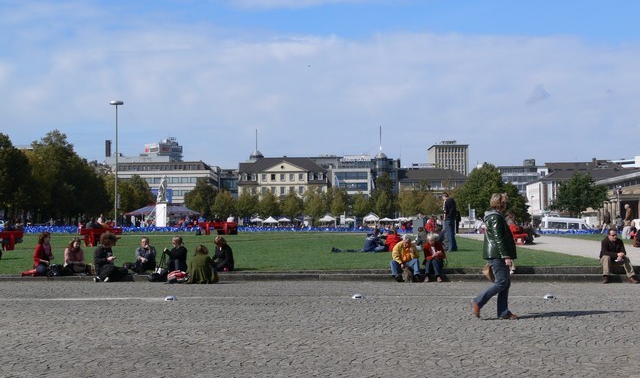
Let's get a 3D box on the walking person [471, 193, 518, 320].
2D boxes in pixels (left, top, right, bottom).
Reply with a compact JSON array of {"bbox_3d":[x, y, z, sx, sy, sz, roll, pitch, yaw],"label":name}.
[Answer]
[{"bbox_3d":[2.336,0.907,14.600,0.680,1.680,0.520,0,-1,-6],"label":"walking person"}]

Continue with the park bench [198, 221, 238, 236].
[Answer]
[{"bbox_3d":[-5.845,2.281,63.000,2.250,0.820,0.700,0,-1,3],"label":"park bench"}]

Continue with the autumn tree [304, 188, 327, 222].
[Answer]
[{"bbox_3d":[-0.990,4.070,240.000,5.000,8.600,5.000,0,-1,0],"label":"autumn tree"}]

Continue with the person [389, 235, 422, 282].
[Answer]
[{"bbox_3d":[1.724,1.402,22.000,0.620,0.950,0.780,0,-1,3],"label":"person"}]

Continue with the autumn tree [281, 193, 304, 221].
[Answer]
[{"bbox_3d":[-6.051,4.620,240.000,5.200,7.400,5.200,0,-1,0],"label":"autumn tree"}]

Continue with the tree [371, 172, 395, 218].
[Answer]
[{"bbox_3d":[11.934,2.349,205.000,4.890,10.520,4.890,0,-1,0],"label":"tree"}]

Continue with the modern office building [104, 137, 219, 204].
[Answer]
[{"bbox_3d":[-41.894,-2.275,292.000,31.000,22.500,25.000,0,-1,0],"label":"modern office building"}]

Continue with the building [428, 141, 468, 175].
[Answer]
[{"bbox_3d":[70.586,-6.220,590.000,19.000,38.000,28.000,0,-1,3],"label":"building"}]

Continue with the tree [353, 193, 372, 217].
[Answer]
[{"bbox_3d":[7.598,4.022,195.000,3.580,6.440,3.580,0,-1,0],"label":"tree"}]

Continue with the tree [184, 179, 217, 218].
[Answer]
[{"bbox_3d":[-21.363,2.771,195.000,5.720,8.940,5.720,0,-1,0],"label":"tree"}]

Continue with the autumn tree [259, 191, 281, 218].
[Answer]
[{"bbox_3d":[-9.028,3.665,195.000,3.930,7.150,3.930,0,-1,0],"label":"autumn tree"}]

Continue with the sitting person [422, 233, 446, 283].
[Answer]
[{"bbox_3d":[2.330,1.400,22.200,0.520,0.990,0.750,0,-1,-3],"label":"sitting person"}]

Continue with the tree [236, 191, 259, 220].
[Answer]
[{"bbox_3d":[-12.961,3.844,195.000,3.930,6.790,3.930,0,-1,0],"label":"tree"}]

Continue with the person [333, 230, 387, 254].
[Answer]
[{"bbox_3d":[1.188,1.540,32.000,1.550,0.740,0.550,0,-1,0],"label":"person"}]

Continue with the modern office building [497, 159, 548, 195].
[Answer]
[{"bbox_3d":[83.540,1.031,450.000,23.000,25.000,20.000,0,-1,0],"label":"modern office building"}]

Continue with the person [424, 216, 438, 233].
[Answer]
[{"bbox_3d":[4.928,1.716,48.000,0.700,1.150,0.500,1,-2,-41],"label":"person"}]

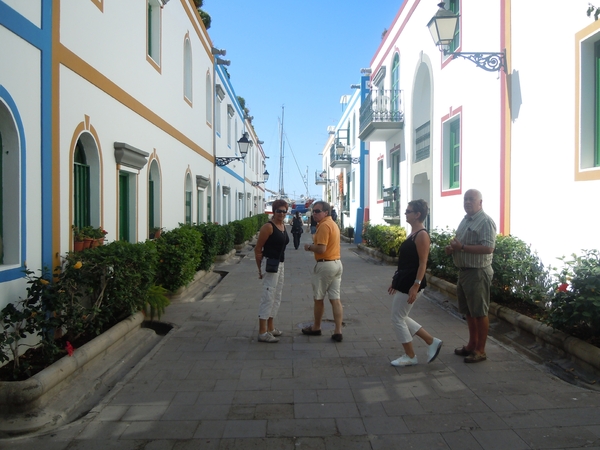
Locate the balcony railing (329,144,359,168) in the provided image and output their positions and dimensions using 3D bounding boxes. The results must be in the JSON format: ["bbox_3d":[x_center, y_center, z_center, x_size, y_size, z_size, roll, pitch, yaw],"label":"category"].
[{"bbox_3d":[2.447,-4.081,31.675,1.000,1.100,3.100,0,1,-1],"label":"balcony railing"}]

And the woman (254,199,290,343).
[{"bbox_3d":[-0.325,0.515,6.080,0.400,1.660,0.480,1,1,34],"label":"woman"}]

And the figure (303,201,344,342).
[{"bbox_3d":[0.301,0.544,6.373,0.460,1.690,0.500,1,2,35],"label":"figure"}]

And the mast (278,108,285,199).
[{"bbox_3d":[-3.273,-13.004,92.000,0.350,15.900,0.350,0,1,-1],"label":"mast"}]

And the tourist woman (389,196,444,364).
[{"bbox_3d":[1.176,0.574,5.276,0.540,1.680,0.480,0,1,-2],"label":"tourist woman"}]

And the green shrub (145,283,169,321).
[{"bbox_3d":[-1.987,1.081,7.250,0.420,0.500,0.420,0,1,-1],"label":"green shrub"}]

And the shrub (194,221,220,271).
[{"bbox_3d":[-2.050,0.450,10.800,0.800,1.030,1.100,0,1,-1],"label":"shrub"}]

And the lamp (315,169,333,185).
[{"bbox_3d":[2.310,-3.850,41.500,1.080,1.060,0.400,0,1,-1],"label":"lamp"}]

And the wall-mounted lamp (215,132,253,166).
[{"bbox_3d":[-2.020,-2.330,16.100,1.110,1.040,0.400,0,1,-1],"label":"wall-mounted lamp"}]

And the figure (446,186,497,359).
[{"bbox_3d":[1.730,0.494,5.280,0.470,1.730,0.540,-1,1,-32],"label":"figure"}]

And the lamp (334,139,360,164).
[{"bbox_3d":[2.459,-3.603,26.200,1.220,1.120,0.420,0,1,-1],"label":"lamp"}]

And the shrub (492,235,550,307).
[{"bbox_3d":[2.840,0.590,6.800,0.750,0.950,0.950,0,1,-1],"label":"shrub"}]

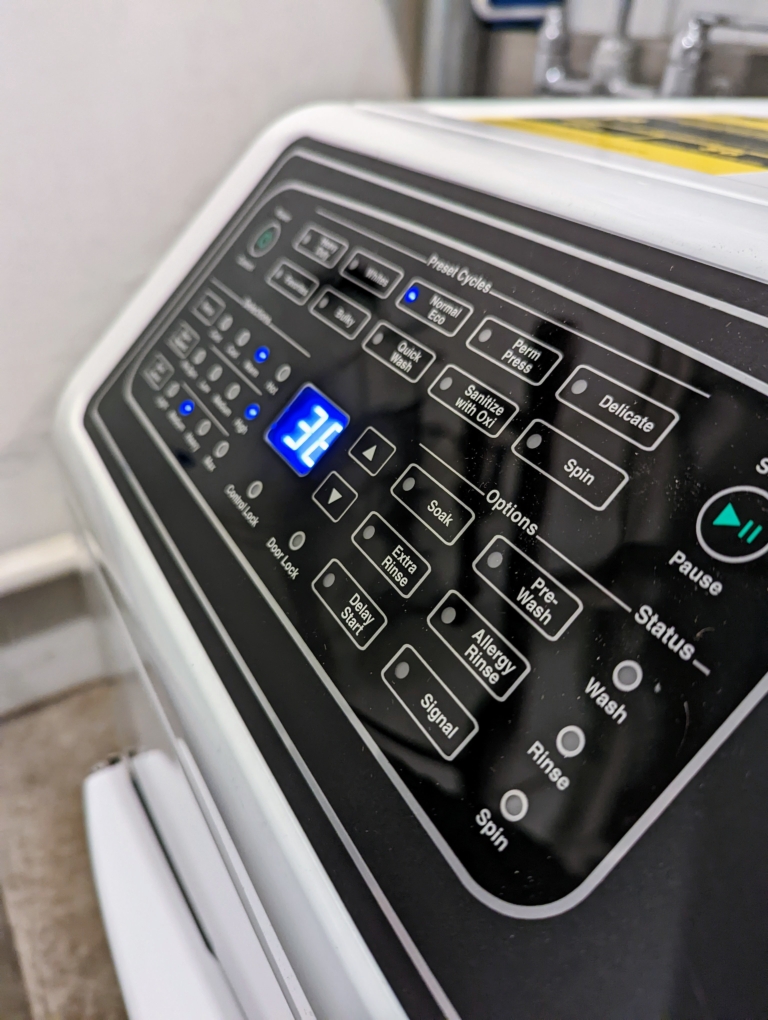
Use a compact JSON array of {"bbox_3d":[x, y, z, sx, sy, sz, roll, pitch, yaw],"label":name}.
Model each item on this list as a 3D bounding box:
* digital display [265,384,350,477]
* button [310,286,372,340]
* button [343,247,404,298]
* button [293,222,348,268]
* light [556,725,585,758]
[{"bbox_3d":[-0.025,-0.026,0.227,0.024,0.004,0.030,-51,46,5],"label":"digital display"},{"bbox_3d":[-0.015,-0.067,0.241,0.011,0.003,0.032,-51,46,5],"label":"button"},{"bbox_3d":[-0.005,-0.080,0.239,0.011,0.003,0.032,-51,46,5],"label":"button"},{"bbox_3d":[-0.024,-0.099,0.265,0.011,0.003,0.032,-51,46,5],"label":"button"},{"bbox_3d":[0.037,0.045,0.138,0.006,0.003,0.006,-51,46,5],"label":"light"}]

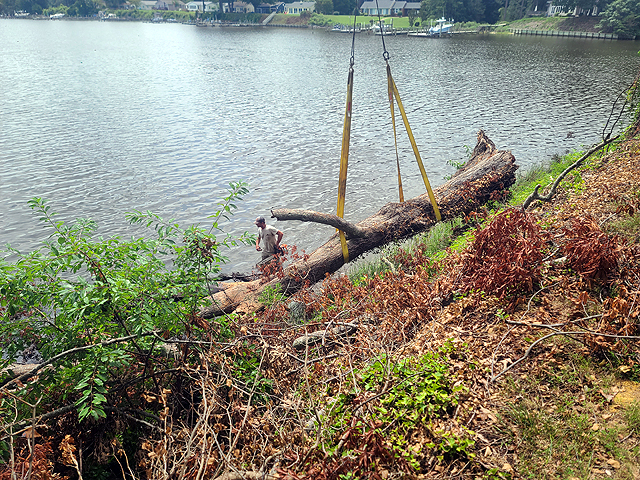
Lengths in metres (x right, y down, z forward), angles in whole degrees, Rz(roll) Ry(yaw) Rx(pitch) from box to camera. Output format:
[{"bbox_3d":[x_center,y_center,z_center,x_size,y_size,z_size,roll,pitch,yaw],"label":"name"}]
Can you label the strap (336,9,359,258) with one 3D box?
[{"bbox_3d":[0.530,-1.813,9.563,0.220,4.900,0.600,-18,33,-33],"label":"strap"}]

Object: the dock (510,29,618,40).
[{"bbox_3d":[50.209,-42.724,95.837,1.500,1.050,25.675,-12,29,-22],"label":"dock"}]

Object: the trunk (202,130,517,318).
[{"bbox_3d":[1.489,-0.686,11.157,9.405,1.550,1.550,-24,35,-30],"label":"trunk"}]

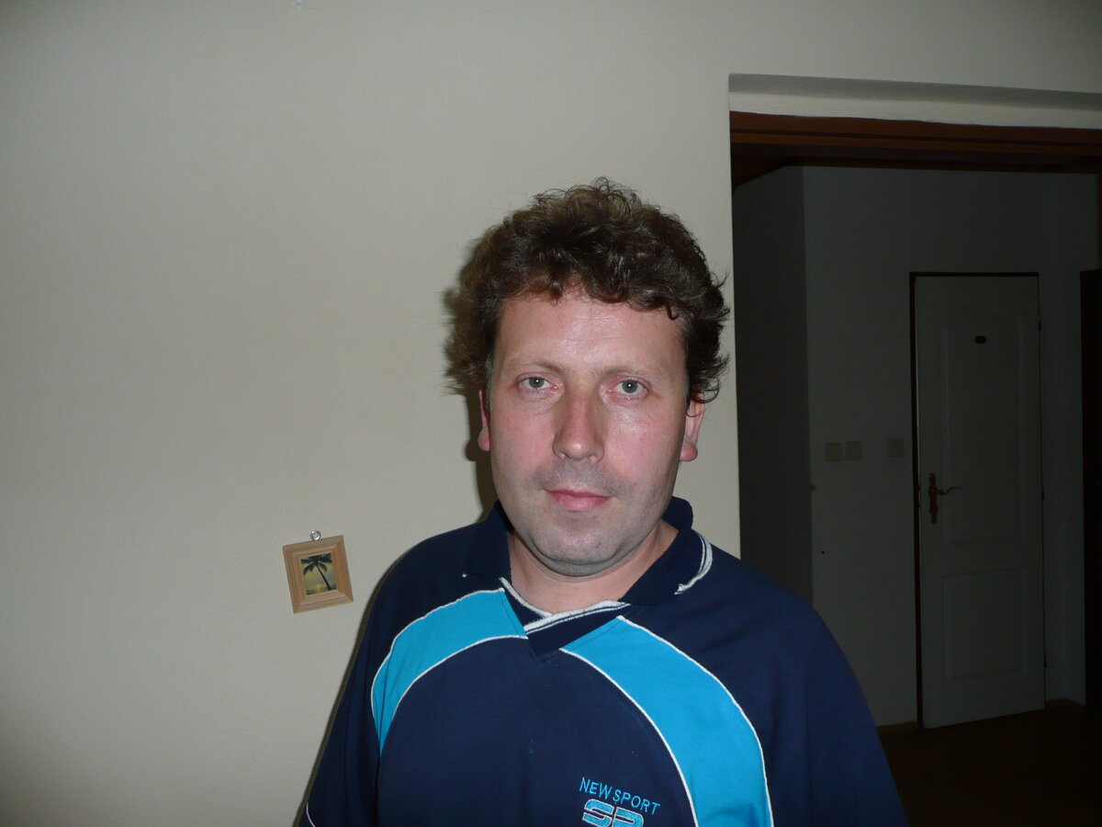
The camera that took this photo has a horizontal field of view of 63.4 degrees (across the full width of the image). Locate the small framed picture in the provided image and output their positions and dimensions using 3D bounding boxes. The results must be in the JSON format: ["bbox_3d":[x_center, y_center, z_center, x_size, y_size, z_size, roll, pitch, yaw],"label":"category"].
[{"bbox_3d":[-0.328,0.226,1.258,0.082,0.095,0.013,-9,4,-13],"label":"small framed picture"}]

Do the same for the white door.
[{"bbox_3d":[1.915,0.383,3.987,0.655,1.980,0.040,-2,2,-16],"label":"white door"}]

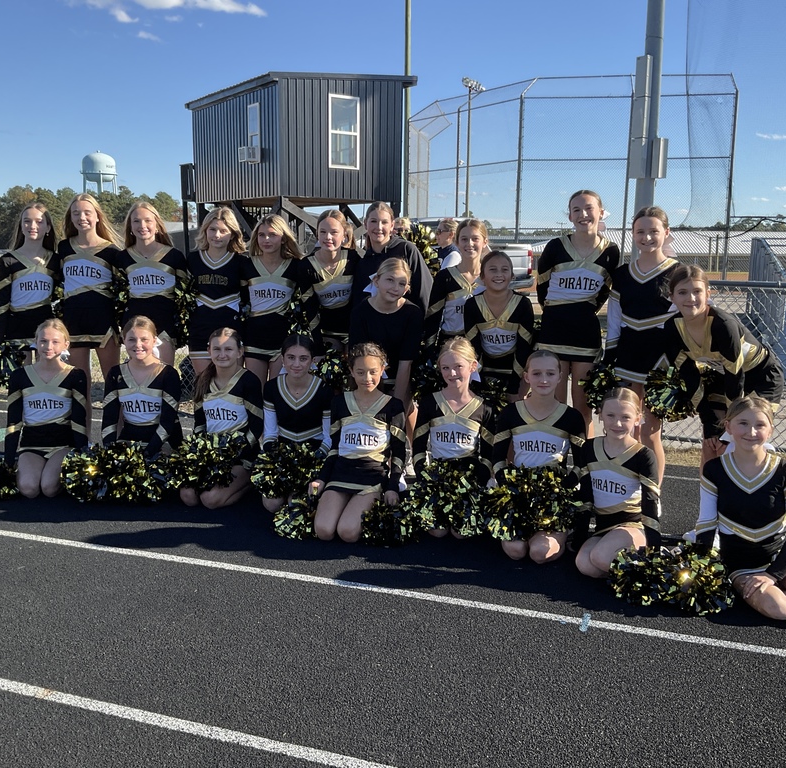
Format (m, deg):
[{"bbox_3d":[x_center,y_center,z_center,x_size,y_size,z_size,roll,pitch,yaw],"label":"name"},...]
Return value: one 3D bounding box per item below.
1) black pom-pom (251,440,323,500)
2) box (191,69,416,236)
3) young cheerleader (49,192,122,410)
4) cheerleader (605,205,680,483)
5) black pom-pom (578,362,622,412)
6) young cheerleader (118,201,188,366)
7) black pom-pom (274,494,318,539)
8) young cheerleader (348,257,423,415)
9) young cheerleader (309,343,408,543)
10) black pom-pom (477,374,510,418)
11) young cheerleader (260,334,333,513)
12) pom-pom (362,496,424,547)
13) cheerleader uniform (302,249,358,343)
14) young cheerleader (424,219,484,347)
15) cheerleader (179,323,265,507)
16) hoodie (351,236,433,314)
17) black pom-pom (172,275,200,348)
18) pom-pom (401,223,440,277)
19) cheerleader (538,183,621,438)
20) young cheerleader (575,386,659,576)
[{"bbox_3d":[-0.526,0.431,4.278,0.340,0.280,0.300,1,10,0],"label":"black pom-pom"},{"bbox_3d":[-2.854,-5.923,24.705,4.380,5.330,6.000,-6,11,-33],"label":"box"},{"bbox_3d":[-1.847,-0.358,5.279,0.440,1.581,0.300,-1,10,-9],"label":"young cheerleader"},{"bbox_3d":[1.193,-0.088,4.120,0.400,1.508,0.300,4,10,19],"label":"cheerleader"},{"bbox_3d":[1.037,0.017,4.246,0.240,0.260,0.240,2,10,10],"label":"black pom-pom"},{"bbox_3d":[-1.395,-0.284,5.006,0.420,1.530,0.290,-1,10,-9],"label":"young cheerleader"},{"bbox_3d":[-0.428,0.605,3.890,0.250,0.210,0.230,1,10,0],"label":"black pom-pom"},{"bbox_3d":[-0.019,-0.046,4.576,0.410,1.260,0.550,1,10,3],"label":"young cheerleader"},{"bbox_3d":[-0.163,0.241,4.018,0.440,0.857,0.580,2,10,10],"label":"young cheerleader"},{"bbox_3d":[0.465,0.071,4.219,0.260,0.260,0.260,2,10,10],"label":"black pom-pom"},{"bbox_3d":[-0.498,0.179,4.493,0.420,0.840,0.620,2,10,5],"label":"young cheerleader"},{"bbox_3d":[-0.002,0.607,3.785,0.265,0.210,0.250,1,10,0],"label":"pom-pom"},{"bbox_3d":[-0.325,-0.464,4.606,0.360,0.520,0.250,0,10,-2],"label":"cheerleader uniform"},{"bbox_3d":[0.401,-0.149,4.588,0.440,1.446,0.300,2,10,8],"label":"young cheerleader"},{"bbox_3d":[-0.864,0.147,4.468,0.430,0.875,0.580,3,10,12],"label":"cheerleader"},{"bbox_3d":[0.007,-0.526,4.840,0.460,0.620,0.280,3,10,14],"label":"hoodie"},{"bbox_3d":[-1.200,-0.399,4.976,0.190,0.420,0.220,1,10,0],"label":"black pom-pom"},{"bbox_3d":[0.136,-0.765,4.972,0.270,0.340,0.260,1,10,0],"label":"pom-pom"},{"bbox_3d":[0.958,-0.177,4.410,0.420,1.600,0.300,3,10,11],"label":"cheerleader"},{"bbox_3d":[0.975,0.381,3.591,0.400,0.745,0.600,8,12,37],"label":"young cheerleader"}]

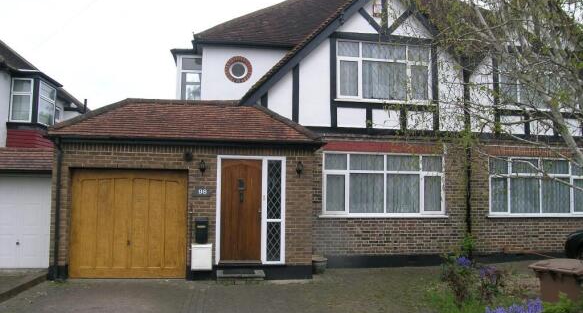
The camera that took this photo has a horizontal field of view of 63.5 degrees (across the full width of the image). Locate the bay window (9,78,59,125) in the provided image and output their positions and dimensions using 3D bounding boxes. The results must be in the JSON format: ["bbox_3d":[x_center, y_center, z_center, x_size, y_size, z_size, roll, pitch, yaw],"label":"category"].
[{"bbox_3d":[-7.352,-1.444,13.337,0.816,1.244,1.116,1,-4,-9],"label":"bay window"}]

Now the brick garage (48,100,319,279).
[{"bbox_3d":[-2.245,0.665,10.985,5.075,3.664,4.060,1,-4,-9],"label":"brick garage"}]

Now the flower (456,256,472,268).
[{"bbox_3d":[3.240,1.985,8.831,0.305,0.233,0.284,1,-4,-9],"label":"flower"}]

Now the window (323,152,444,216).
[{"bbox_3d":[2.184,0.669,11.016,2.982,1.502,0.162,1,-4,-9],"label":"window"}]

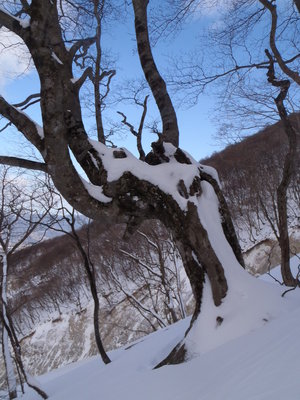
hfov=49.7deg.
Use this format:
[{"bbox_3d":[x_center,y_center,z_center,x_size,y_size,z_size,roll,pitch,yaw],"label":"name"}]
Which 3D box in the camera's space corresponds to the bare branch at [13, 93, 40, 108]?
[{"bbox_3d":[-1.711,-1.384,4.500,0.400,0.220,0.200,0,-3,0],"label":"bare branch"}]

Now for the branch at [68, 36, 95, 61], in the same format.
[{"bbox_3d":[-0.897,-2.014,4.300,0.370,0.320,0.220,0,-3,0],"label":"branch"}]

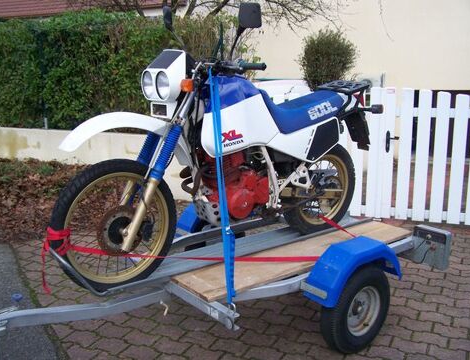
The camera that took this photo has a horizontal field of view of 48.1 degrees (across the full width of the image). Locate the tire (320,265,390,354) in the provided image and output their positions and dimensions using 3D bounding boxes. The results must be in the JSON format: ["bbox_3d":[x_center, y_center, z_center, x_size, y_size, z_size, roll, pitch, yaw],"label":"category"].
[{"bbox_3d":[0.692,0.729,2.996,0.495,0.495,0.140,-8,13,-36],"label":"tire"}]

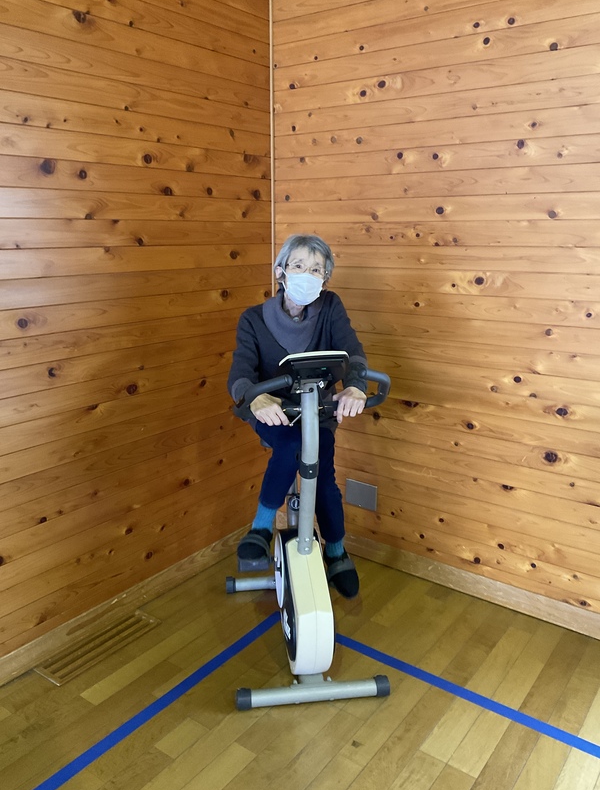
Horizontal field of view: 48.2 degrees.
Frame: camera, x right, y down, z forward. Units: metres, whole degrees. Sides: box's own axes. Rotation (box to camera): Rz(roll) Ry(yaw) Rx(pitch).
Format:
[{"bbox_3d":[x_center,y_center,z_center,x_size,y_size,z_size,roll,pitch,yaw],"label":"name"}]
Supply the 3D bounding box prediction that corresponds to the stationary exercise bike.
[{"bbox_3d":[-0.006,0.345,2.338,0.486,1.105,0.793,-2,14,-8],"label":"stationary exercise bike"}]

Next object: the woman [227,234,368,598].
[{"bbox_3d":[-0.008,0.110,2.300,0.451,1.303,0.565,-2,14,-8],"label":"woman"}]

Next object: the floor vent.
[{"bbox_3d":[-0.710,0.893,2.409,0.152,0.020,0.457,10,17,36],"label":"floor vent"}]

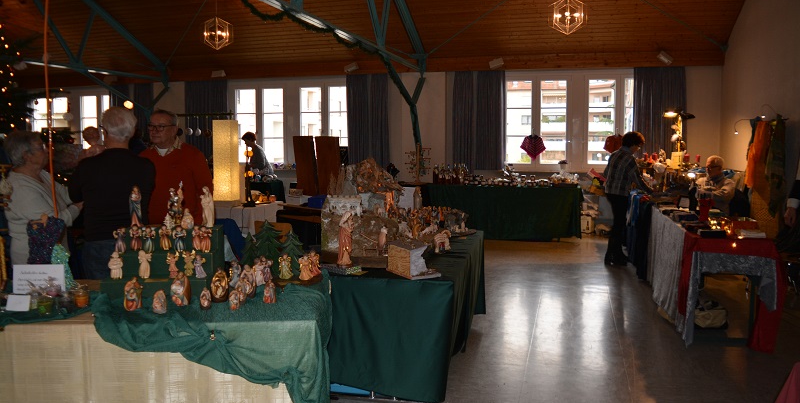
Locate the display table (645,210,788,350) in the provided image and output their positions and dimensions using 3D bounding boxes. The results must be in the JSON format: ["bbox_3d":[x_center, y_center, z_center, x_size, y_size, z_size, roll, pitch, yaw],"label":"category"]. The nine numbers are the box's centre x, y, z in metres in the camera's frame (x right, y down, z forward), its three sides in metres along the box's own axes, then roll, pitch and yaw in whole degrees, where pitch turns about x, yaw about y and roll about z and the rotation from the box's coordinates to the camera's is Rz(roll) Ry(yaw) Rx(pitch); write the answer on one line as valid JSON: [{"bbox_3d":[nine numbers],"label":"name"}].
[{"bbox_3d":[2.535,0.537,5.065,0.660,0.790,1.880,1,7,15],"label":"display table"}]

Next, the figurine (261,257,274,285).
[{"bbox_3d":[-0.691,0.360,3.130,0.070,0.140,0.055,1,7,9],"label":"figurine"}]

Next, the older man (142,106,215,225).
[{"bbox_3d":[-1.557,0.209,4.202,0.540,1.694,0.360,3,7,24],"label":"older man"}]

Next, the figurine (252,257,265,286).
[{"bbox_3d":[-0.712,0.354,3.030,0.061,0.136,0.060,-1,5,-6],"label":"figurine"}]

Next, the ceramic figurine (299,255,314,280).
[{"bbox_3d":[-0.486,0.347,3.120,0.075,0.127,0.065,-1,5,-6],"label":"ceramic figurine"}]

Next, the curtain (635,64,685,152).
[{"bbox_3d":[4.114,-1.310,9.563,0.800,1.660,0.180,1,7,15],"label":"curtain"}]

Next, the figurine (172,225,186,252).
[{"bbox_3d":[-1.110,0.189,3.020,0.066,0.135,0.055,0,7,0],"label":"figurine"}]

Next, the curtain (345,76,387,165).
[{"bbox_3d":[-0.624,-1.531,11.700,0.850,1.900,0.160,1,5,14],"label":"curtain"}]

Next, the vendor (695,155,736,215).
[{"bbox_3d":[3.592,0.126,6.869,0.600,1.280,0.520,-5,8,-38],"label":"vendor"}]

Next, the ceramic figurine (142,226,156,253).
[{"bbox_3d":[-1.221,0.182,2.918,0.053,0.123,0.043,-1,6,-9],"label":"ceramic figurine"}]

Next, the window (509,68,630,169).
[{"bbox_3d":[2.758,-1.304,9.684,2.188,1.607,0.120,1,6,16],"label":"window"}]

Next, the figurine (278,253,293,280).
[{"bbox_3d":[-0.615,0.350,3.223,0.062,0.119,0.045,-1,6,-6],"label":"figurine"}]

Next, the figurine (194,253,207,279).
[{"bbox_3d":[-0.943,0.305,2.842,0.053,0.107,0.042,0,6,0],"label":"figurine"}]

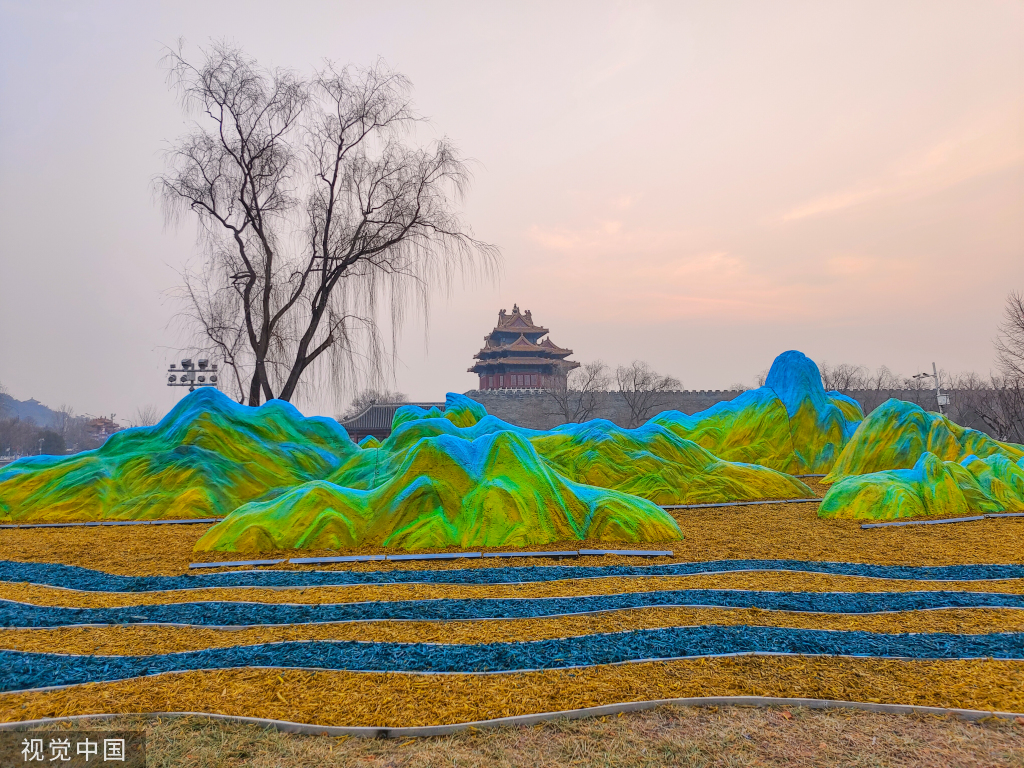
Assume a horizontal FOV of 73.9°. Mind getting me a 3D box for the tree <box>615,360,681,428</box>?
[{"bbox_3d":[19.328,3.266,96.068,9.310,13.260,8.800,-1,-5,0],"label":"tree"}]

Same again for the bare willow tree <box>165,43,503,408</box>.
[{"bbox_3d":[-6.564,-4.284,23.981,11.700,16.140,10.500,-1,-5,0],"label":"bare willow tree"}]

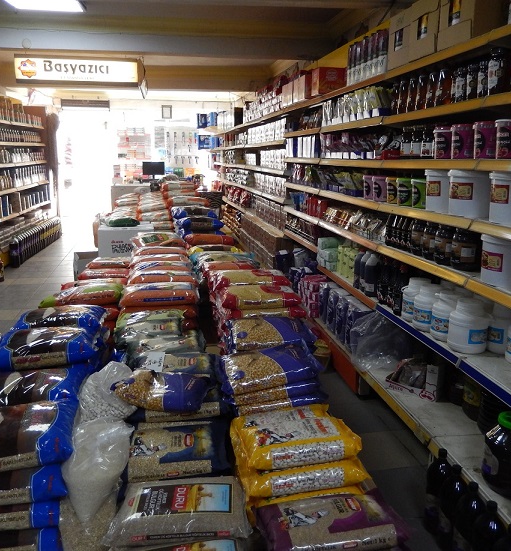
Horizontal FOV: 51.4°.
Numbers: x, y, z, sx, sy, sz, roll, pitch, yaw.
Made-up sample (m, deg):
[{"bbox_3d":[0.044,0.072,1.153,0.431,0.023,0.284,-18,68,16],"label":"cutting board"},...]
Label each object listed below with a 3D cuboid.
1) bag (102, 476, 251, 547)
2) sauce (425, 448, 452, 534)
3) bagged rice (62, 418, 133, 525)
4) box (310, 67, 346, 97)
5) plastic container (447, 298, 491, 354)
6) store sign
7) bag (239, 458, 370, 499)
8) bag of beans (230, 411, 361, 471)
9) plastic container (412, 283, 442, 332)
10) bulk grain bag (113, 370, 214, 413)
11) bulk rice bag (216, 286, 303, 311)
[{"bbox_3d":[-0.248,0.735,1.673,0.420,0.085,0.270,-2,13,-9],"label":"bag"},{"bbox_3d":[0.795,0.922,2.289,0.115,0.366,0.115,-8,15,-31],"label":"sauce"},{"bbox_3d":[-0.545,0.666,1.832,0.230,0.150,0.380,-3,31,-11],"label":"bagged rice"},{"bbox_3d":[0.582,-1.512,4.192,0.215,0.205,0.205,-1,13,-10],"label":"box"},{"bbox_3d":[1.097,0.259,2.719,0.190,0.239,0.190,-5,13,-21],"label":"plastic container"},{"bbox_3d":[-2.150,-2.486,6.482,1.428,0.319,0.140,-3,13,-11],"label":"store sign"},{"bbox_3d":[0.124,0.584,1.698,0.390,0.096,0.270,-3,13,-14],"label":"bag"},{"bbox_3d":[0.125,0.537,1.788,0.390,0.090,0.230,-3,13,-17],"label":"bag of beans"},{"bbox_3d":[0.889,0.159,2.713,0.158,0.215,0.158,-10,16,-38],"label":"plastic container"},{"bbox_3d":[-0.413,0.511,2.379,0.420,0.100,0.270,-2,13,-9],"label":"bulk grain bag"},{"bbox_3d":[0.016,0.131,3.105,0.450,0.090,0.290,-3,13,-11],"label":"bulk rice bag"}]

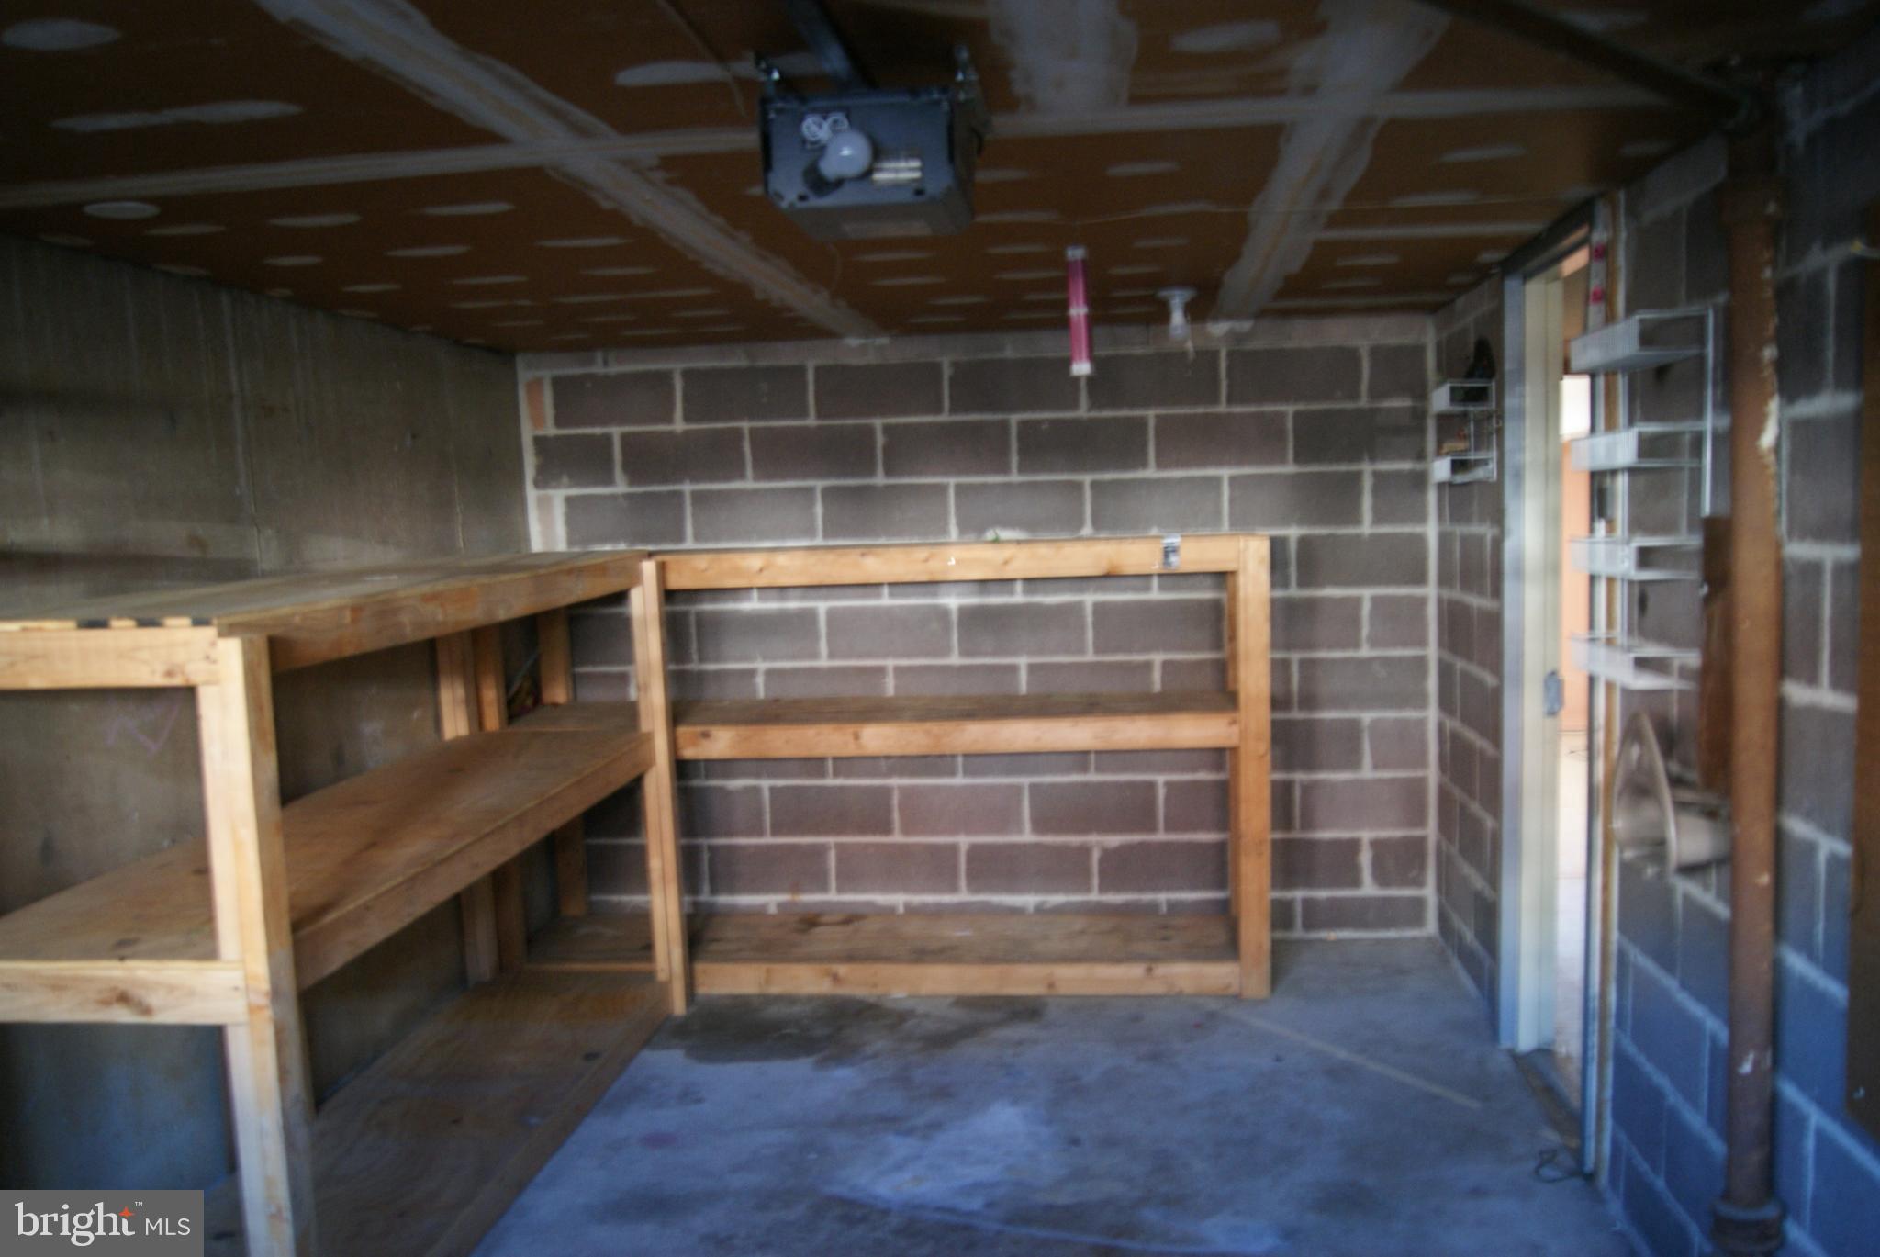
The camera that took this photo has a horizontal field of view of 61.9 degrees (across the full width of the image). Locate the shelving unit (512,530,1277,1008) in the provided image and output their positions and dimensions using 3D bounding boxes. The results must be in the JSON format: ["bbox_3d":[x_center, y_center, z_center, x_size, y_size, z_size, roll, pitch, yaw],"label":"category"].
[{"bbox_3d":[-0.200,0.410,5.059,2.435,1.404,0.600,-1,7,6],"label":"shelving unit"}]

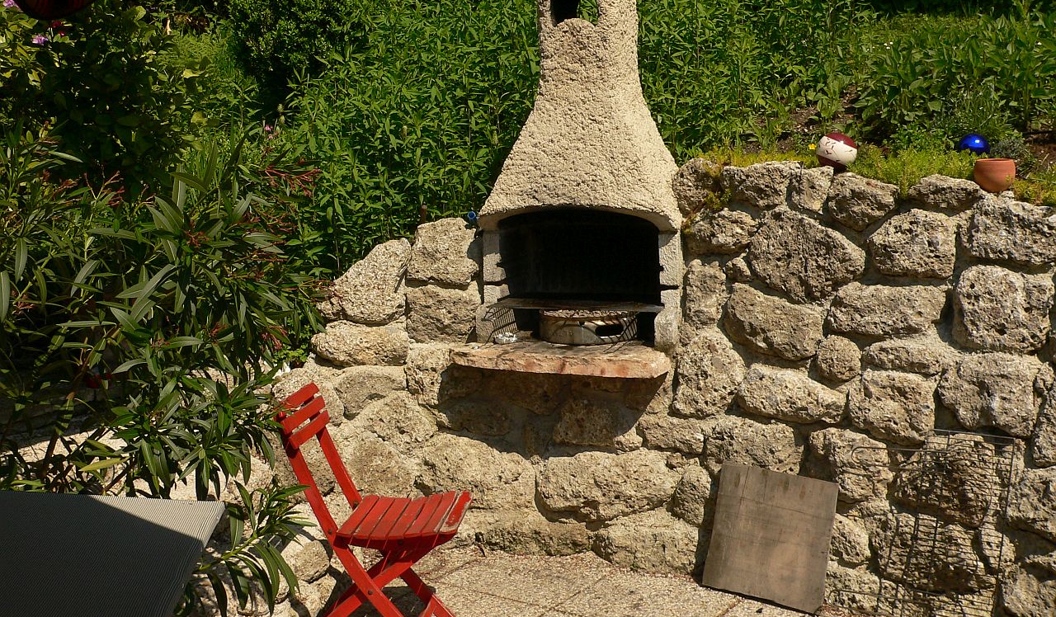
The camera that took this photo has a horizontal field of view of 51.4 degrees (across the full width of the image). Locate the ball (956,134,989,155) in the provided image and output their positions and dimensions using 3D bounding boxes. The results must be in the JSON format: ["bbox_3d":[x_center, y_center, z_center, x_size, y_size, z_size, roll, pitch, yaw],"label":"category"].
[{"bbox_3d":[1.512,-0.539,3.720,0.104,0.104,0.104,3,9,37],"label":"ball"}]

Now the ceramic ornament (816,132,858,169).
[{"bbox_3d":[1.068,-0.538,3.790,0.144,0.144,0.144,13,9,36],"label":"ceramic ornament"}]

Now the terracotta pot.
[{"bbox_3d":[1.447,-0.411,3.400,0.130,0.107,0.130,3,9,37],"label":"terracotta pot"}]

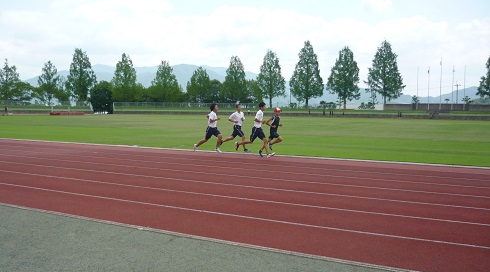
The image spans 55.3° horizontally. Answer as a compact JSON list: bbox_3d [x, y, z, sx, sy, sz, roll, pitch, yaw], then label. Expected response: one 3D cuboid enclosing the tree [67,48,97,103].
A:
[{"bbox_3d":[-41.277,-14.895,118.000,7.574,14.390,7.574,1,3,0],"label":"tree"}]

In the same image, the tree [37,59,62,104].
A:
[{"bbox_3d":[-48.520,-13.154,116.000,6.453,11.168,6.453,1,3,0],"label":"tree"}]

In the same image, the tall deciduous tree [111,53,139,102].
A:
[{"bbox_3d":[-31.968,-15.122,124.000,7.428,14.061,7.428,1,3,0],"label":"tall deciduous tree"}]

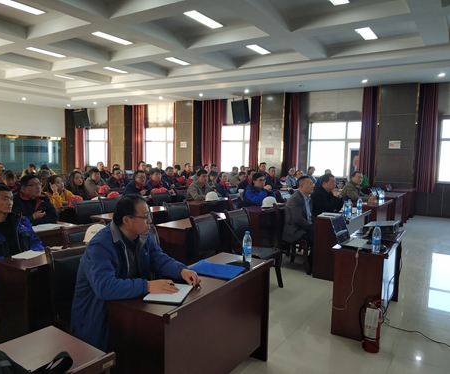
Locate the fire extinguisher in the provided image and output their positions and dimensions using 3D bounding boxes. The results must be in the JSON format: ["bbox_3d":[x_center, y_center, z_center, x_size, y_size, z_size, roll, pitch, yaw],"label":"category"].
[{"bbox_3d":[1.194,1.116,3.179,0.175,0.420,0.130,4,6,30],"label":"fire extinguisher"}]

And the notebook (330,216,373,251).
[{"bbox_3d":[1.200,0.418,3.641,0.320,0.245,0.330,5,7,41],"label":"notebook"}]

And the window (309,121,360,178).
[{"bbox_3d":[3.414,-1.153,12.137,1.720,1.760,0.140,4,5,32],"label":"window"}]

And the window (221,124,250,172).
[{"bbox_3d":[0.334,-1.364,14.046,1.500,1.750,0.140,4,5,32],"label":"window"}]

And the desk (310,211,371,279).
[{"bbox_3d":[1.681,0.759,5.501,0.465,0.770,1.230,4,6,32],"label":"desk"}]

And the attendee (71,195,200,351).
[{"bbox_3d":[-0.590,0.703,2.561,0.880,1.300,0.610,4,6,32],"label":"attendee"}]

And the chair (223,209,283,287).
[{"bbox_3d":[0.317,0.740,4.545,0.600,0.920,0.480,4,6,32],"label":"chair"}]

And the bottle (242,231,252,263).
[{"bbox_3d":[0.168,0.448,2.928,0.066,0.229,0.066,1,5,0],"label":"bottle"}]

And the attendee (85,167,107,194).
[{"bbox_3d":[-2.642,0.228,8.041,0.680,1.210,0.520,4,6,32],"label":"attendee"}]

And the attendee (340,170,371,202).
[{"bbox_3d":[2.390,0.372,7.071,0.800,1.300,0.580,4,6,32],"label":"attendee"}]

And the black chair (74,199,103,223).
[{"bbox_3d":[-1.692,0.644,5.222,0.560,0.900,0.450,4,6,32],"label":"black chair"}]

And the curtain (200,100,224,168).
[{"bbox_3d":[-0.466,-1.664,13.654,0.860,2.750,0.200,4,6,32],"label":"curtain"}]

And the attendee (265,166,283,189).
[{"bbox_3d":[1.329,0.113,10.042,0.750,1.270,0.520,4,6,32],"label":"attendee"}]

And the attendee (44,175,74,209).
[{"bbox_3d":[-2.463,0.435,5.736,0.780,1.220,0.520,4,6,32],"label":"attendee"}]

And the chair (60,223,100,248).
[{"bbox_3d":[-1.132,0.806,3.573,0.580,0.900,0.460,4,6,32],"label":"chair"}]

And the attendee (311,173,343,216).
[{"bbox_3d":[1.466,0.459,5.879,0.750,1.300,0.550,4,5,32],"label":"attendee"}]

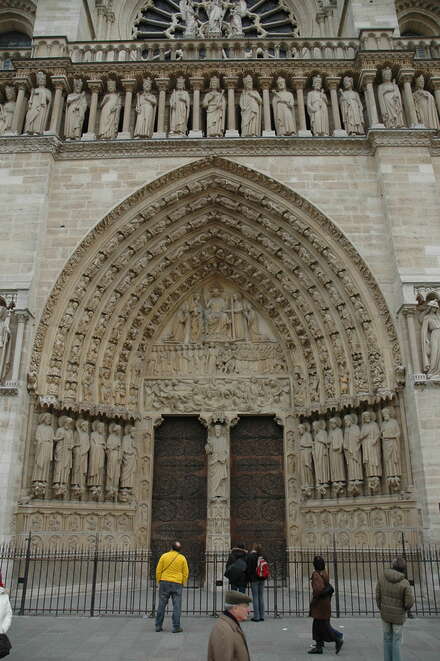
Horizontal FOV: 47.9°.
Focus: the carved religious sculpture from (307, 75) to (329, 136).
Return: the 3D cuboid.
[{"bbox_3d":[3.940,-9.045,20.007,0.850,3.255,0.700,0,-20,1],"label":"carved religious sculpture"}]

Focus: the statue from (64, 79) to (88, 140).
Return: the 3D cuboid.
[{"bbox_3d":[-5.846,-8.995,20.167,0.900,3.225,0.700,0,-20,1],"label":"statue"}]

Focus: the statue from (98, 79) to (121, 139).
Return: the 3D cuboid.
[{"bbox_3d":[-4.733,-9.470,21.222,0.918,3.375,0.765,0,-21,1],"label":"statue"}]

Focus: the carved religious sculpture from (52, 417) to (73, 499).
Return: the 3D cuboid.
[{"bbox_3d":[-5.055,4.039,16.015,0.620,2.518,0.580,12,-23,-29],"label":"carved religious sculpture"}]

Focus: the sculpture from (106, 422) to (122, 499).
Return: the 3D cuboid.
[{"bbox_3d":[-3.981,4.892,18.712,0.632,2.752,0.561,15,-25,-35],"label":"sculpture"}]

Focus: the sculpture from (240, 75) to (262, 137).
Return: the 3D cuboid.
[{"bbox_3d":[1.345,-9.589,21.150,0.969,3.479,0.765,0,-21,1],"label":"sculpture"}]

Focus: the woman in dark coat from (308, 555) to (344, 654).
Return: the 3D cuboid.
[{"bbox_3d":[1.966,5.069,9.144,0.640,1.642,0.480,0,-20,1],"label":"woman in dark coat"}]

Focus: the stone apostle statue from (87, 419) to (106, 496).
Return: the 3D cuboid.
[{"bbox_3d":[-4.533,4.683,18.202,0.632,2.753,0.561,14,-25,-32],"label":"stone apostle statue"}]

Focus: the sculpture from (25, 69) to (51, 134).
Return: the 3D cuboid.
[{"bbox_3d":[-7.233,-9.041,19.730,0.970,3.329,0.720,0,-20,1],"label":"sculpture"}]

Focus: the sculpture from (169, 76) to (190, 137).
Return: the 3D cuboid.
[{"bbox_3d":[-1.733,-9.569,21.202,0.918,3.432,0.765,0,-21,1],"label":"sculpture"}]

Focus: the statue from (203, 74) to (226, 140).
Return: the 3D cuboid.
[{"bbox_3d":[-0.235,-9.567,21.172,1.071,3.454,0.765,0,-21,1],"label":"statue"}]

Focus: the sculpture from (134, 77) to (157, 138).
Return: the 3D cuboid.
[{"bbox_3d":[-3.191,-9.539,21.218,0.938,3.477,0.765,0,-21,1],"label":"sculpture"}]

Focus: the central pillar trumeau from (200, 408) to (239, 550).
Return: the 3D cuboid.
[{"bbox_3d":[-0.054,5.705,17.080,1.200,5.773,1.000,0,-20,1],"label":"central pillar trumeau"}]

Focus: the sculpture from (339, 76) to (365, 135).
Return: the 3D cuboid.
[{"bbox_3d":[5.306,-9.015,19.971,0.930,3.069,0.700,0,-20,1],"label":"sculpture"}]

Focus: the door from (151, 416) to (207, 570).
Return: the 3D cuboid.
[{"bbox_3d":[-1.531,6.243,18.934,2.076,6.009,0.200,0,-21,1],"label":"door"}]

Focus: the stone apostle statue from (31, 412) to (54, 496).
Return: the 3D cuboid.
[{"bbox_3d":[-6.016,4.181,16.808,0.632,2.814,0.561,12,-24,-30],"label":"stone apostle statue"}]

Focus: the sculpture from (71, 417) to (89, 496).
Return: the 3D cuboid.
[{"bbox_3d":[-4.638,4.192,16.484,0.580,2.525,0.560,13,-23,-32],"label":"sculpture"}]

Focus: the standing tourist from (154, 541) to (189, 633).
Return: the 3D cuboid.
[{"bbox_3d":[-1.054,5.554,10.778,0.680,1.797,0.400,0,-20,1],"label":"standing tourist"}]

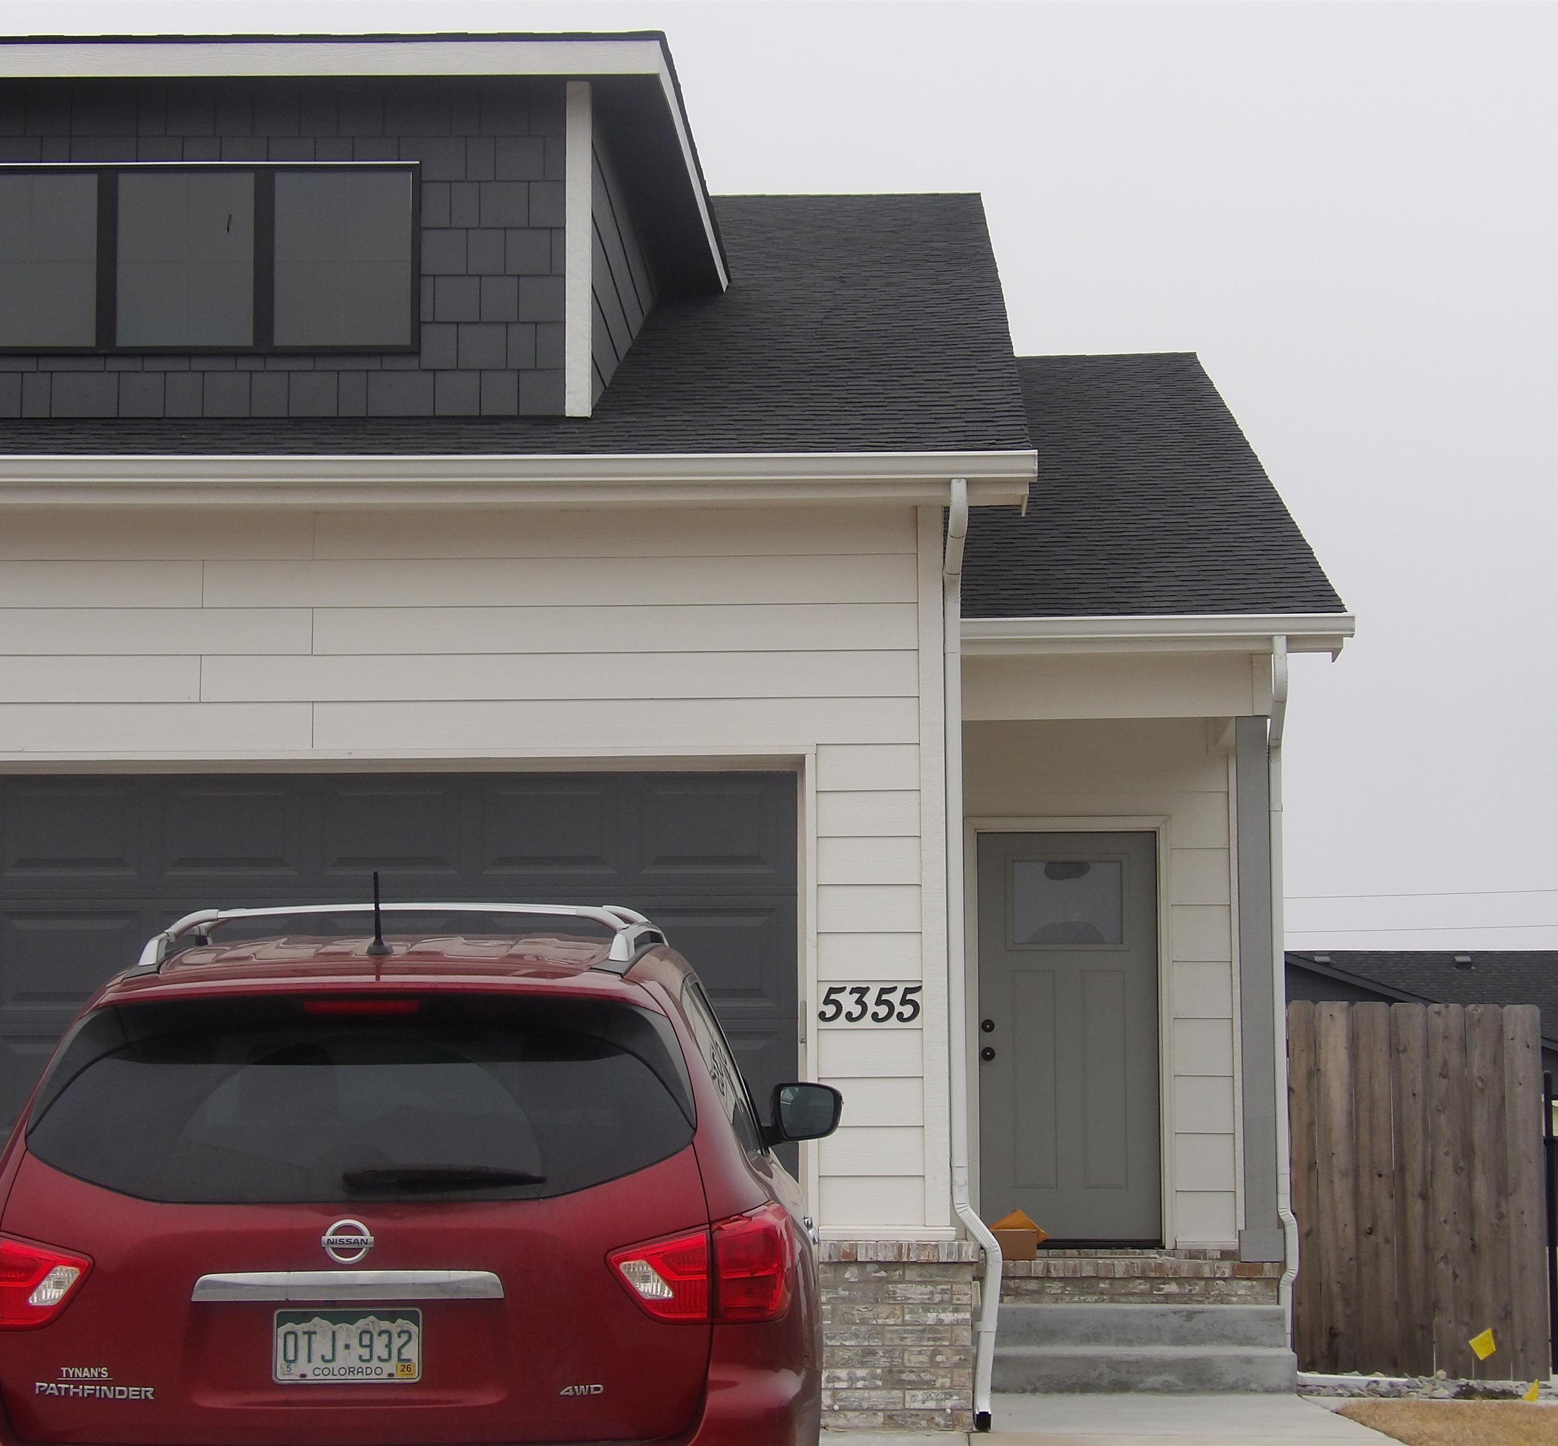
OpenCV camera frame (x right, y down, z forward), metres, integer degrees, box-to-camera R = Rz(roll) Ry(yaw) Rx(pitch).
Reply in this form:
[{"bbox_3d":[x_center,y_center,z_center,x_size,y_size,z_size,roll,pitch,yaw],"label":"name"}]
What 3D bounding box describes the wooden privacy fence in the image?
[{"bbox_3d":[3.123,2.312,19.965,1.380,1.855,0.080,-1,-6,6],"label":"wooden privacy fence"}]

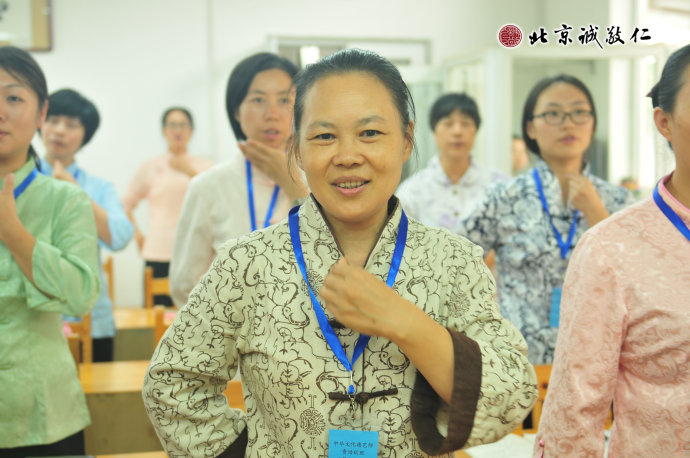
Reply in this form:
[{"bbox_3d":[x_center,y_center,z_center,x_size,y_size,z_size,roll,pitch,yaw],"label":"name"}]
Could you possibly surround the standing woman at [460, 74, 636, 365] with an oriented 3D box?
[{"bbox_3d":[0.521,0.406,2.801,0.470,1.592,0.320,-2,5,-11],"label":"standing woman"}]

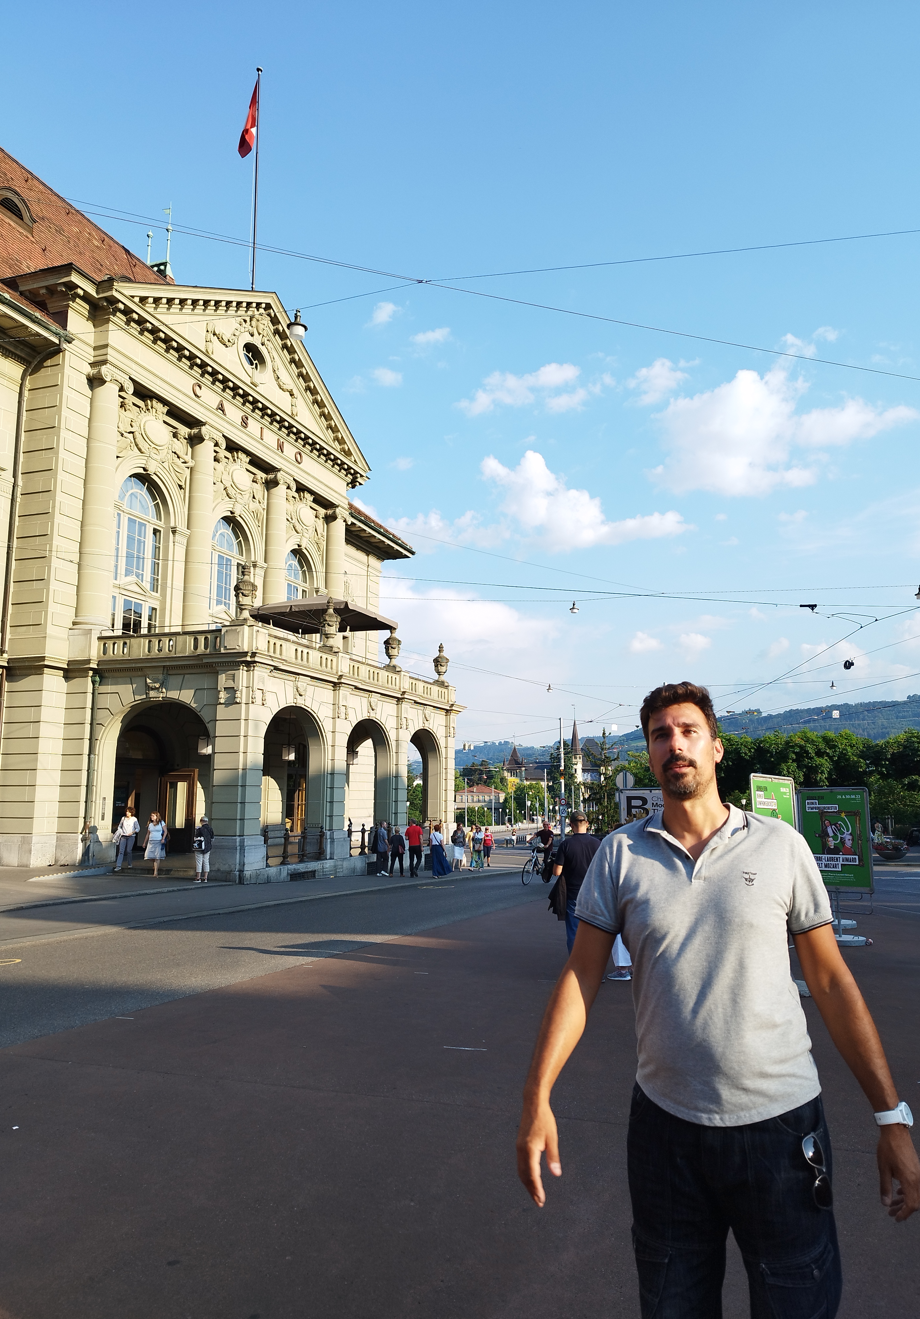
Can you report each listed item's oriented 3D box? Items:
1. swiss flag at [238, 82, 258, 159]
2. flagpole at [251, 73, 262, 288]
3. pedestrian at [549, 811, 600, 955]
[{"bbox_3d":[-8.474,-21.587,36.596,0.850,3.150,0.450,2,-9,-14],"label":"swiss flag"},{"bbox_3d":[-7.999,-18.832,35.982,0.220,9.900,0.220,3,-9,-20],"label":"flagpole"},{"bbox_3d":[1.244,2.493,9.637,0.530,1.770,0.380,-1,-9,6],"label":"pedestrian"}]

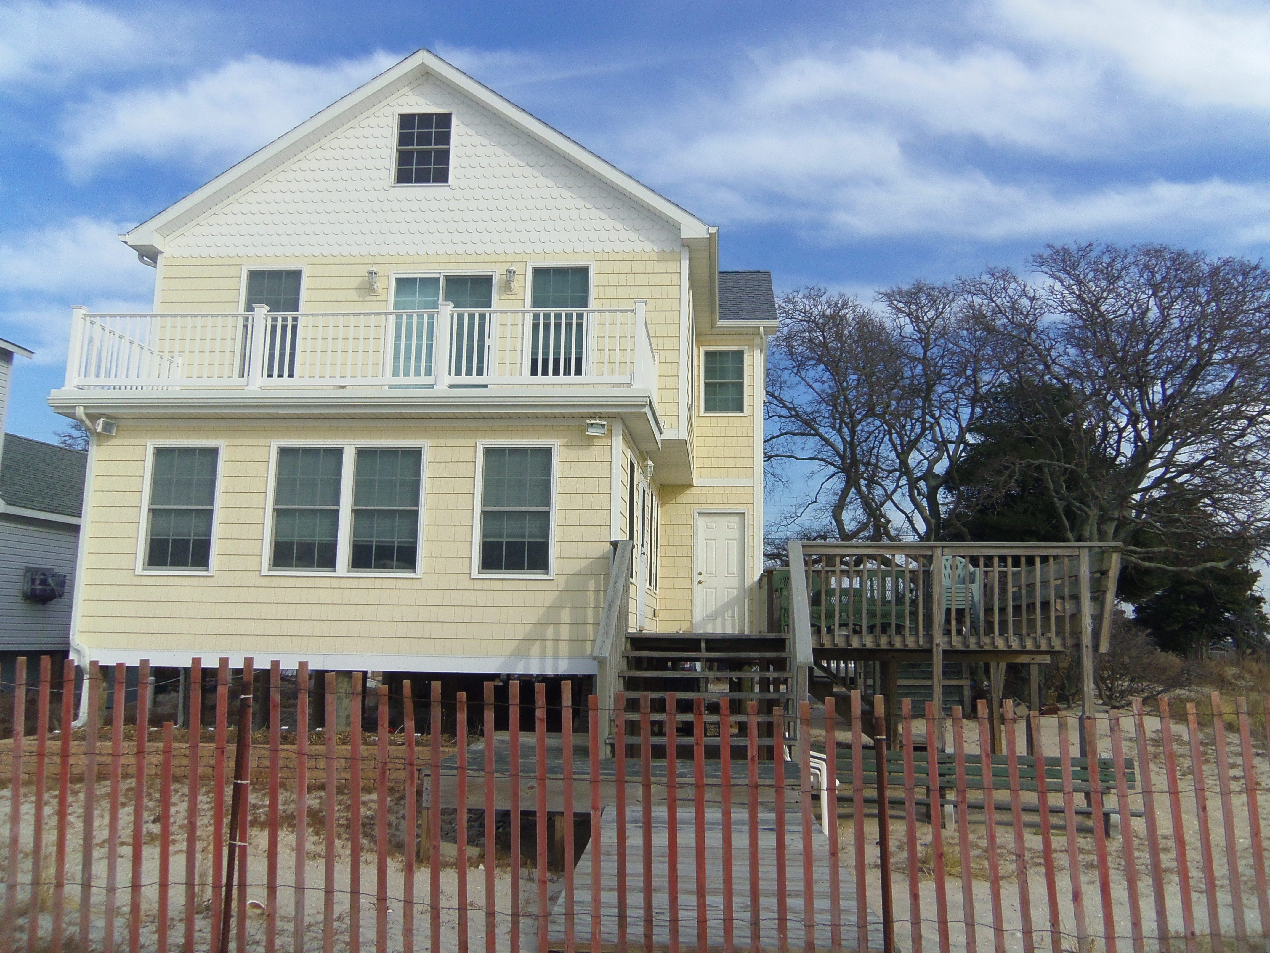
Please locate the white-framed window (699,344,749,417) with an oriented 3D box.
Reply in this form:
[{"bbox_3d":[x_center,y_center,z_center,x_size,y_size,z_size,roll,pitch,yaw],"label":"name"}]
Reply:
[{"bbox_3d":[1.533,-1.634,17.613,0.820,1.210,0.100,0,-9,4],"label":"white-framed window"}]

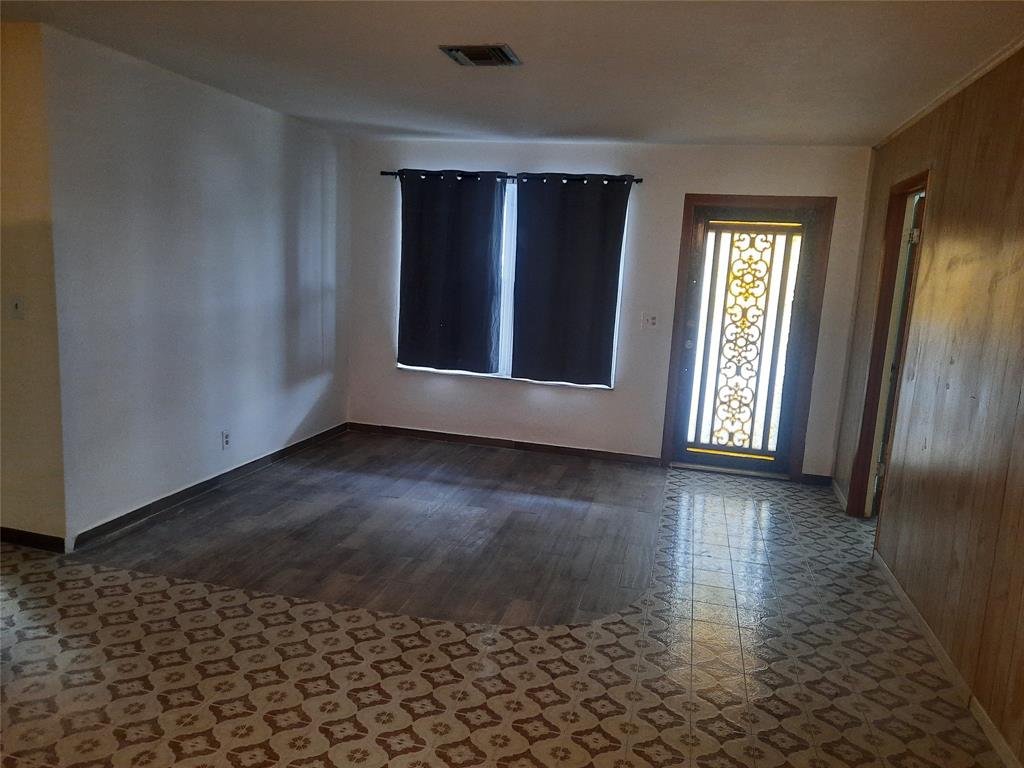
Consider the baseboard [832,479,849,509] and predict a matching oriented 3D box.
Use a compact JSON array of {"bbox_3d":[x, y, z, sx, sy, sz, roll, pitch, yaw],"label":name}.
[{"bbox_3d":[2.321,0.777,5.269,0.018,0.070,0.653,5,9,13],"label":"baseboard"}]

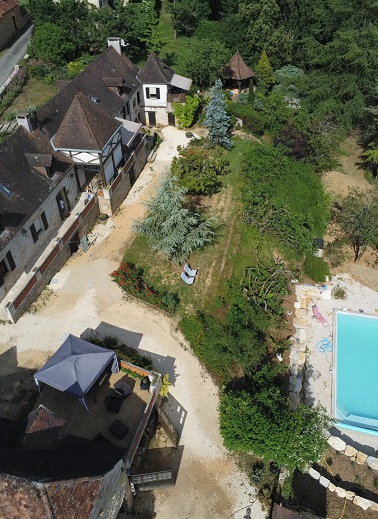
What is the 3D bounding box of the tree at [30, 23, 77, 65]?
[{"bbox_3d":[-21.140,-33.538,71.452,6.610,5.650,6.610,-2,39,2],"label":"tree"}]

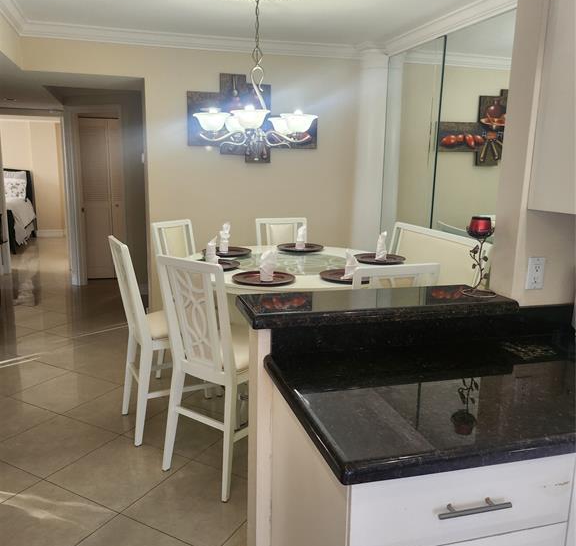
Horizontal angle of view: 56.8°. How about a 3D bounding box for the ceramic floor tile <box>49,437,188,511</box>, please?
[{"bbox_3d":[-0.827,0.978,2.641,0.495,0.010,0.495,7,13,28],"label":"ceramic floor tile"}]

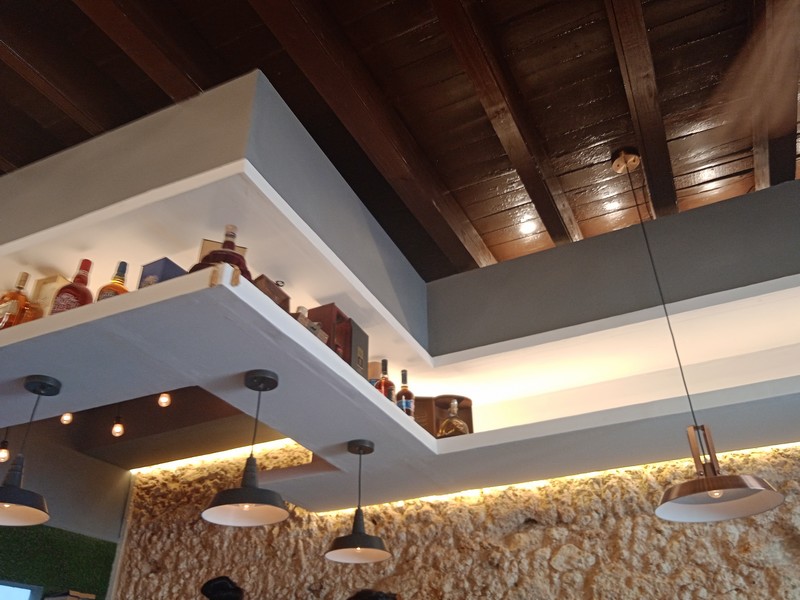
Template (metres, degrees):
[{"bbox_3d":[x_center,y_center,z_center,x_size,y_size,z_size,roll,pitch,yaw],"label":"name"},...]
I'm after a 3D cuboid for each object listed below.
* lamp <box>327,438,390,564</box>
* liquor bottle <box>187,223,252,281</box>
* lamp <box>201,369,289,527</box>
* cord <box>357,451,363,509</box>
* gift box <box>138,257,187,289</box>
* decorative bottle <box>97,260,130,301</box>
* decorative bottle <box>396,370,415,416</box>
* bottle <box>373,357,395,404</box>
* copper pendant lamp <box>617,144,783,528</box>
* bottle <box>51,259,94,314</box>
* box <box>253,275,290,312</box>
[{"bbox_3d":[-0.159,0.783,2.567,0.256,0.444,0.256,-1,-33,-1],"label":"lamp"},{"bbox_3d":[-0.511,-0.123,1.907,0.175,0.243,0.110,11,-35,-18],"label":"liquor bottle"},{"bbox_3d":[-0.457,0.445,2.027,0.256,0.447,0.256,11,-35,-18],"label":"lamp"},{"bbox_3d":[-0.161,0.726,2.604,0.008,0.223,0.008,11,-35,-18],"label":"cord"},{"bbox_3d":[-0.735,-0.023,1.989,0.090,0.170,0.102,-14,-35,20],"label":"gift box"},{"bbox_3d":[-0.892,-0.026,2.028,0.102,0.222,0.085,-2,-33,1],"label":"decorative bottle"},{"bbox_3d":[0.023,0.439,2.844,0.079,0.286,0.079,-1,-33,-1],"label":"decorative bottle"},{"bbox_3d":[-0.062,0.368,2.708,0.083,0.262,0.083,-14,-35,20],"label":"bottle"},{"bbox_3d":[0.995,0.005,2.426,0.405,1.509,0.405,11,-35,-18],"label":"copper pendant lamp"},{"bbox_3d":[-1.037,-0.019,2.075,0.122,0.266,0.100,-2,-33,1],"label":"bottle"},{"bbox_3d":[-0.429,0.021,2.023,0.097,0.120,0.153,-14,-35,20],"label":"box"}]

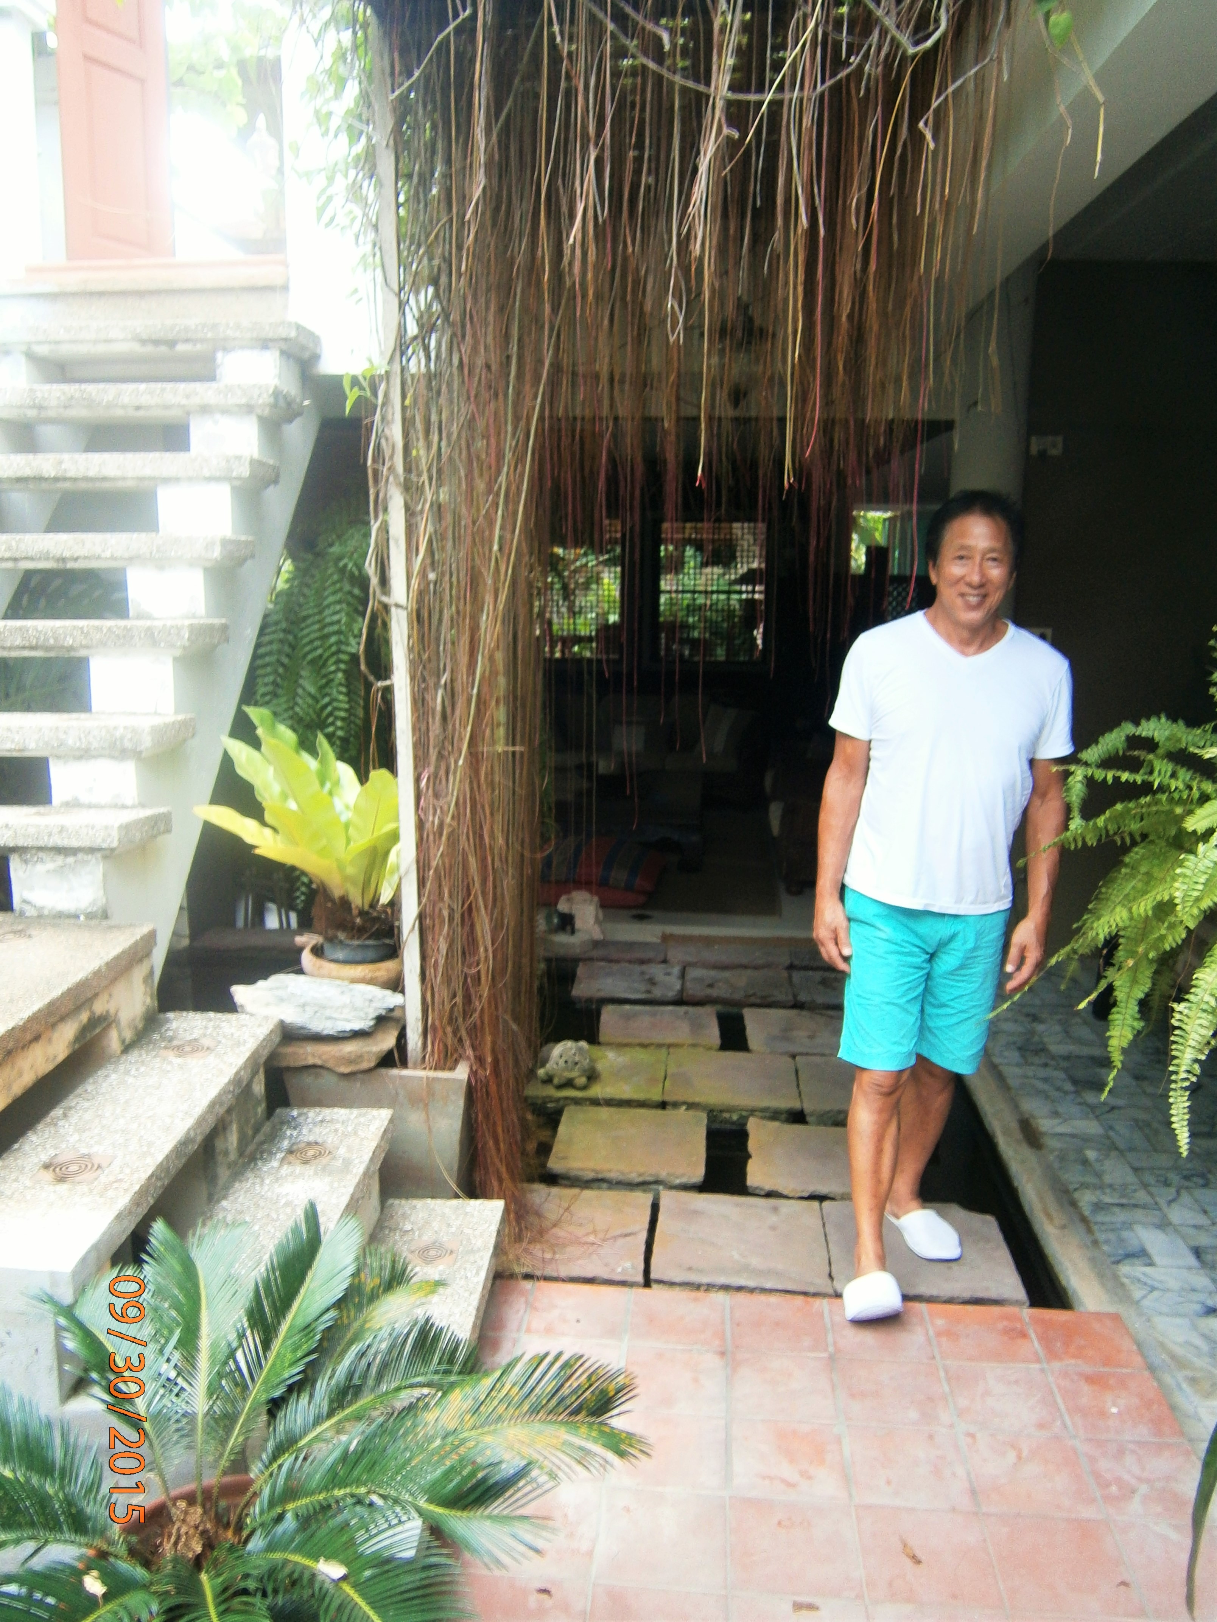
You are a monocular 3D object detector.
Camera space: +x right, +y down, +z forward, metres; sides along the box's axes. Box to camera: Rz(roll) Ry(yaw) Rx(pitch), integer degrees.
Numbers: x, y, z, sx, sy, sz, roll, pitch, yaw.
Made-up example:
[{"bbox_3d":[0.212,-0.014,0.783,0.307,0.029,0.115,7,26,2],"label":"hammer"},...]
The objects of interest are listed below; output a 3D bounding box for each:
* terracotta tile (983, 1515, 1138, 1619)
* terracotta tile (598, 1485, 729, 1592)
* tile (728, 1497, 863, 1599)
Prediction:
[{"bbox_3d":[0.705,1.180,1.892,0.198,0.020,0.198,1,10,5],"label":"terracotta tile"},{"bbox_3d":[0.089,1.170,1.947,0.198,0.020,0.198,1,10,5],"label":"terracotta tile"},{"bbox_3d":[0.293,1.176,1.939,0.198,0.015,0.194,1,10,6],"label":"tile"}]

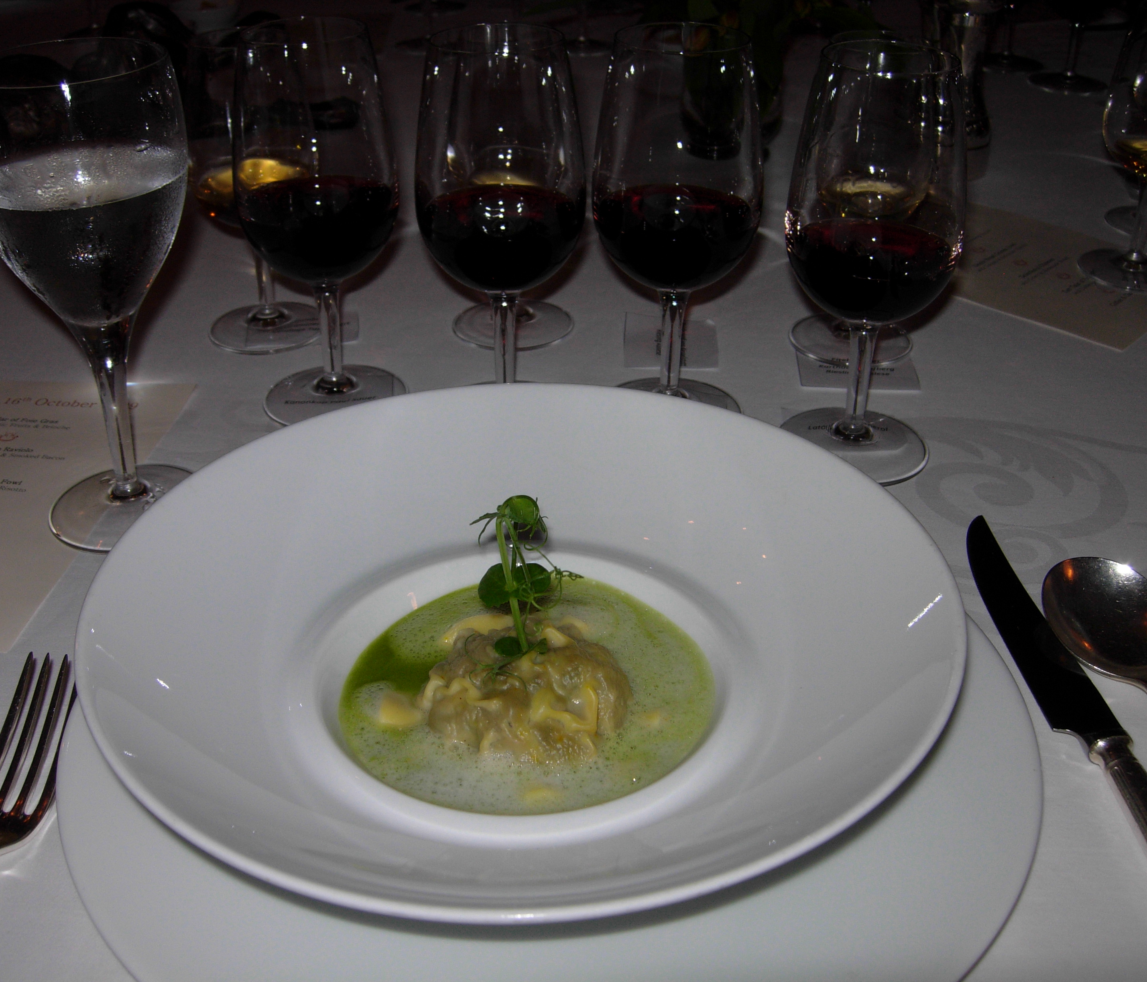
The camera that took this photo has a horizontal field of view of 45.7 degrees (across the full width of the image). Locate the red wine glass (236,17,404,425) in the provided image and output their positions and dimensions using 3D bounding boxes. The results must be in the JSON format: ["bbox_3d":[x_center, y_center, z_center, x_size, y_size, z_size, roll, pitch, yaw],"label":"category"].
[{"bbox_3d":[-0.103,-0.107,0.557,0.067,0.158,0.067,0,31,0],"label":"red wine glass"}]

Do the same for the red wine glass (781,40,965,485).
[{"bbox_3d":[0.112,-0.084,0.519,0.067,0.158,0.067,0,31,0],"label":"red wine glass"}]

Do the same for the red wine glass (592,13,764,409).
[{"bbox_3d":[0.041,-0.101,0.548,0.067,0.158,0.067,0,31,0],"label":"red wine glass"}]

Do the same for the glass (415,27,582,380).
[{"bbox_3d":[-0.028,-0.100,0.545,0.067,0.158,0.067,0,31,0],"label":"glass"}]

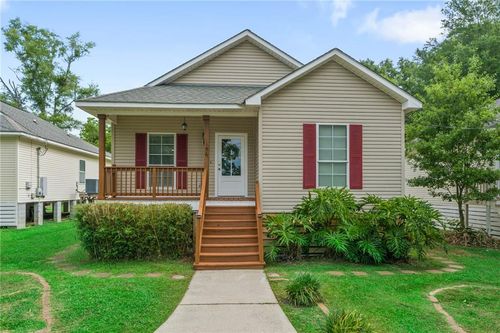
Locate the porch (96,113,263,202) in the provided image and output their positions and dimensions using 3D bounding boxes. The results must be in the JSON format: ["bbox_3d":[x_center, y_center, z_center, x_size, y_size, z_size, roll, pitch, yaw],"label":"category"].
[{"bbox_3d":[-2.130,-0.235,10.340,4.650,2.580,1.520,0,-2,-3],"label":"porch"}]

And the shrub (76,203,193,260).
[{"bbox_3d":[-3.000,1.690,8.980,2.820,1.420,1.000,0,-2,-3],"label":"shrub"}]

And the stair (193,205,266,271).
[{"bbox_3d":[-0.520,1.730,8.670,1.630,1.380,2.080,0,-2,-3],"label":"stair"}]

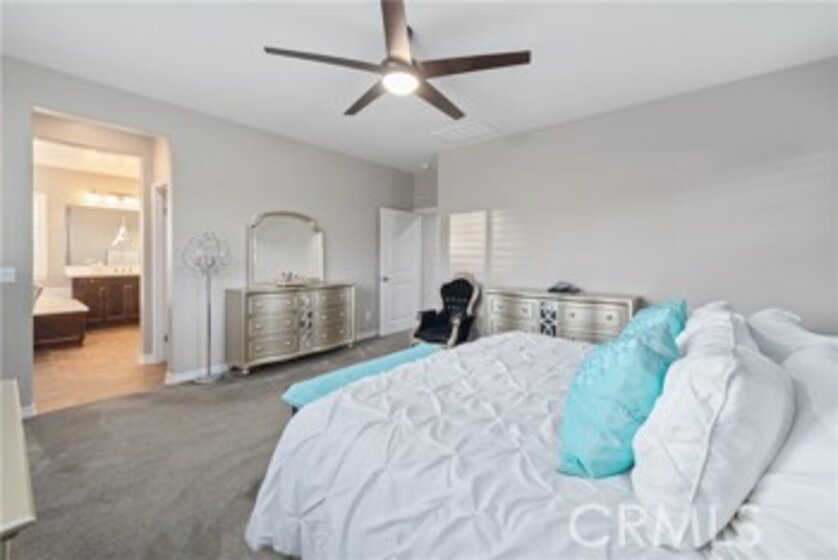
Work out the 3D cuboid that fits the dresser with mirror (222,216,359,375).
[{"bbox_3d":[-1.508,0.073,4.080,0.450,1.850,1.450,2,3,42],"label":"dresser with mirror"}]

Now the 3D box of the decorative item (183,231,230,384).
[{"bbox_3d":[-2.180,0.273,3.360,0.410,1.550,0.410,2,3,42],"label":"decorative item"}]

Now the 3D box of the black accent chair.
[{"bbox_3d":[0.373,0.475,3.990,0.620,1.060,0.700,2,3,42],"label":"black accent chair"}]

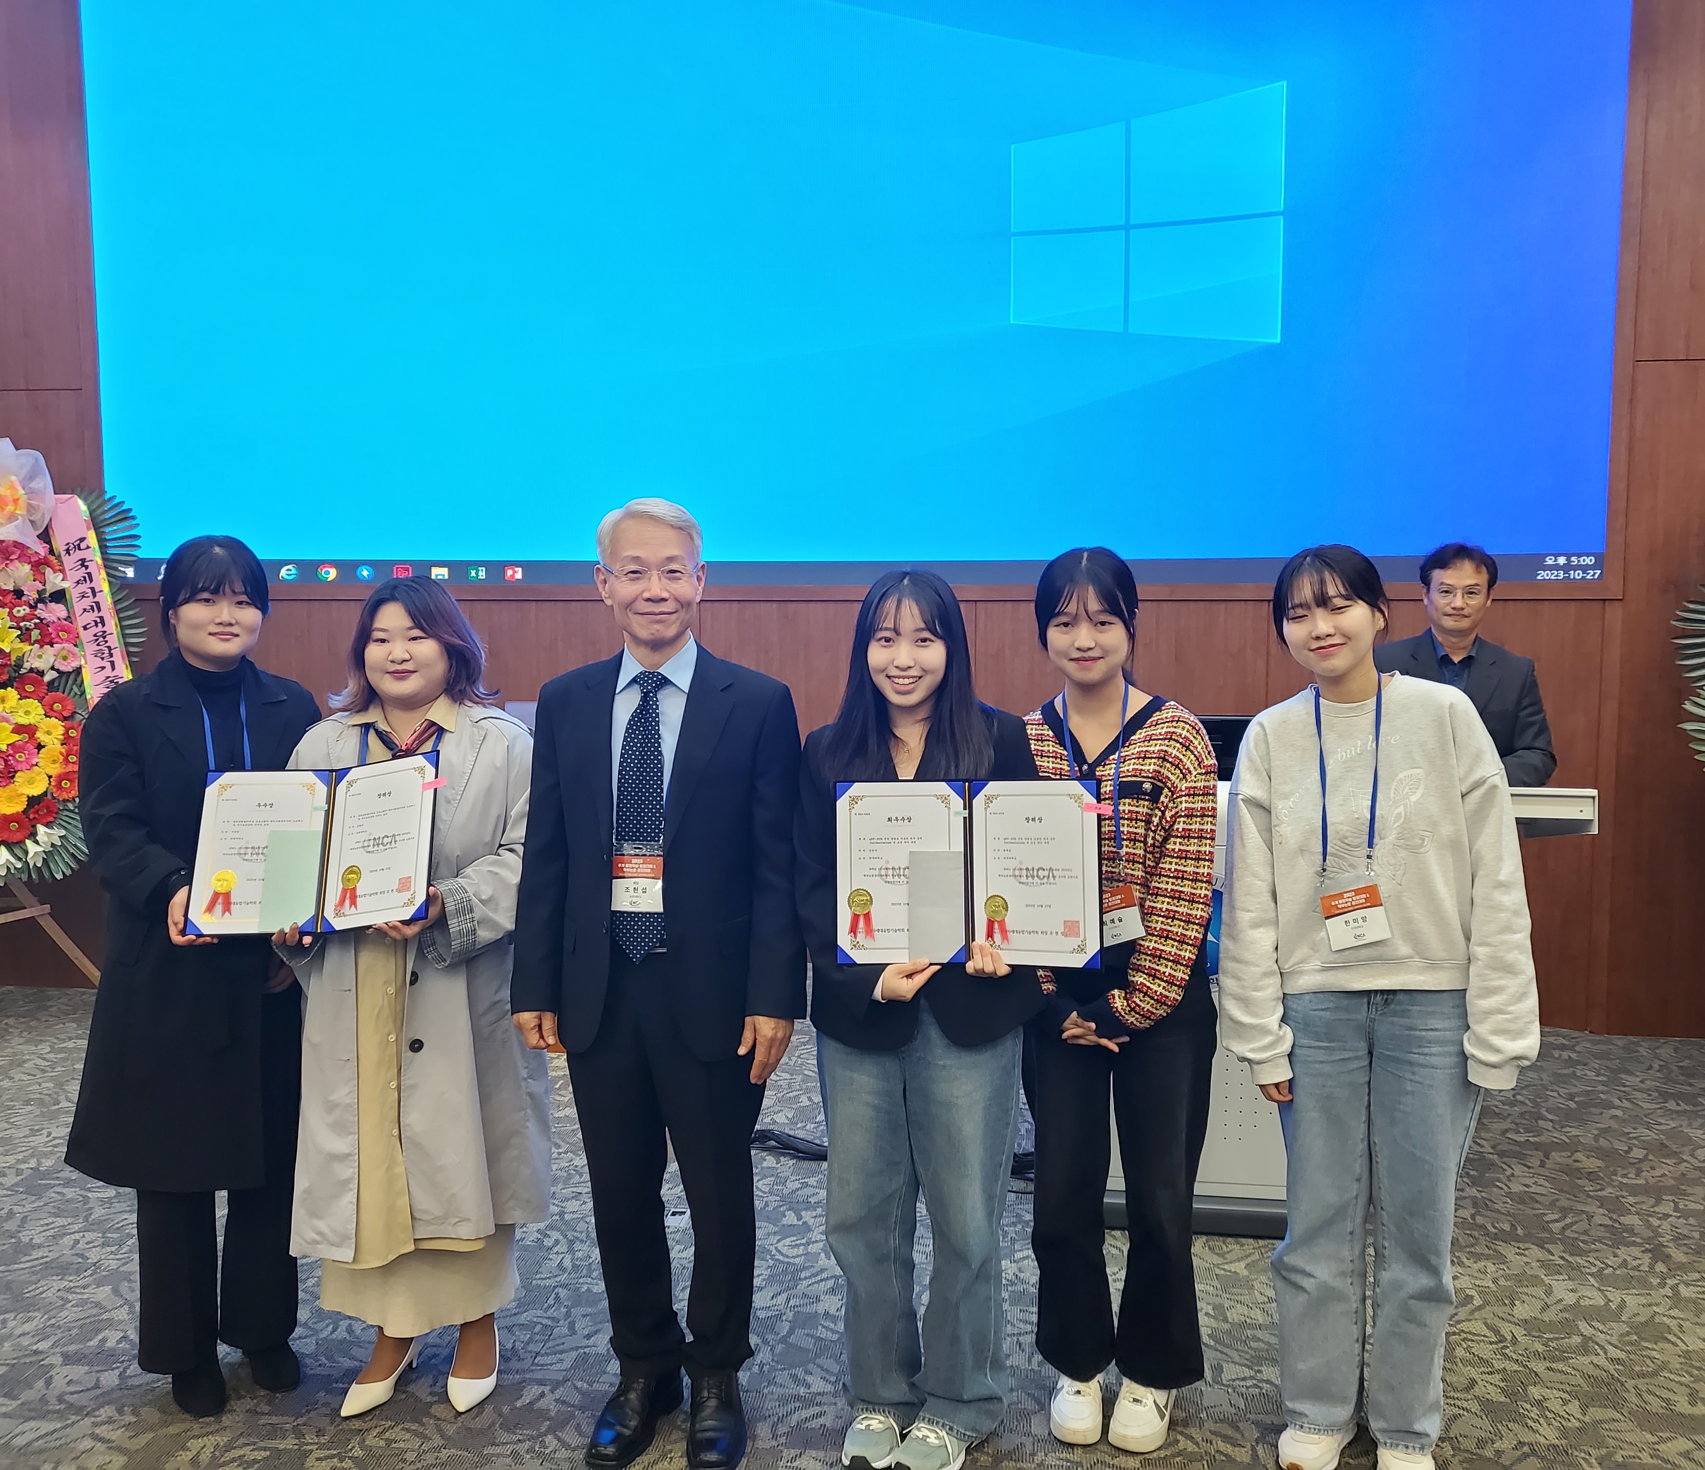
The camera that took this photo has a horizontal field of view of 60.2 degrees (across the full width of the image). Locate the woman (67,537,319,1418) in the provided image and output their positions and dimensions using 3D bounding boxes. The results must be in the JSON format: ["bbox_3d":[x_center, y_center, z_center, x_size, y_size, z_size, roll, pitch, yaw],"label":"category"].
[{"bbox_3d":[-1.265,0.457,2.865,0.490,1.680,0.430,-2,6,-23],"label":"woman"}]

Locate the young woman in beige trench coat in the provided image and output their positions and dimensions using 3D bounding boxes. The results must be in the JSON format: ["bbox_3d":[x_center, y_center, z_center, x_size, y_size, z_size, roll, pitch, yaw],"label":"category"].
[{"bbox_3d":[-0.822,0.503,2.808,0.500,1.600,0.430,0,5,3],"label":"young woman in beige trench coat"}]

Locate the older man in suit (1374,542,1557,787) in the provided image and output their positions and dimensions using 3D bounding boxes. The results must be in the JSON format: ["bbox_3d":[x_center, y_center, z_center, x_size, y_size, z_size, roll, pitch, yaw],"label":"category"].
[{"bbox_3d":[1.680,0.325,4.108,0.520,1.710,0.400,1,5,13],"label":"older man in suit"}]

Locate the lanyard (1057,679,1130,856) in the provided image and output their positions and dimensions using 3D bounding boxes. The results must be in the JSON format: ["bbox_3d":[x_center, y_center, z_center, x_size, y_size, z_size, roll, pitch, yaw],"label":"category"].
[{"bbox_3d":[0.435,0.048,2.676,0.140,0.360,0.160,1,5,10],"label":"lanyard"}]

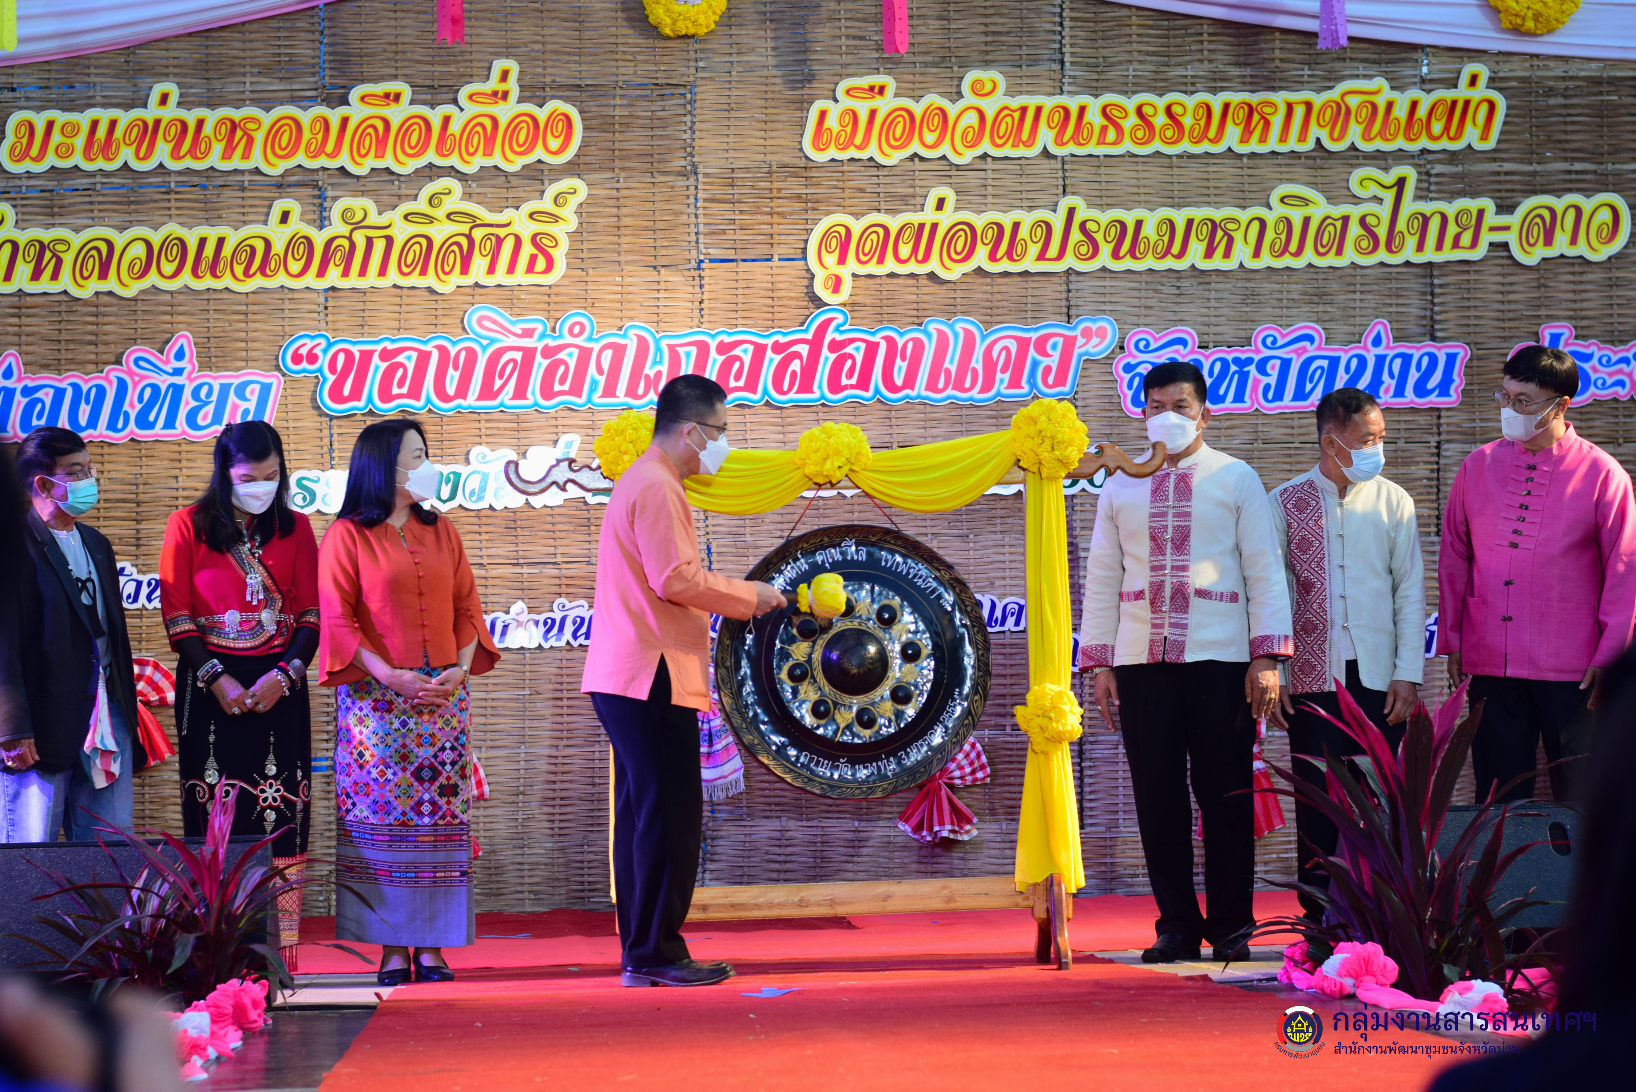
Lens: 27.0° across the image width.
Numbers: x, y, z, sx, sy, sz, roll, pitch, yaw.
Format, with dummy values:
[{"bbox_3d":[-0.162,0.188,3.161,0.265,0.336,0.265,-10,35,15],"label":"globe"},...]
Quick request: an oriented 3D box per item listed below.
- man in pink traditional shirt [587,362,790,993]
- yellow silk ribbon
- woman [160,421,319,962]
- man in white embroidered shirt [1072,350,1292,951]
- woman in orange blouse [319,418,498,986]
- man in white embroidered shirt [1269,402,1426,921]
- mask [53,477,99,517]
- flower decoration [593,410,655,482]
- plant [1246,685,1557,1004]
[{"bbox_3d":[-0.376,0.372,9.500,0.540,1.690,0.500,-1,0,-17],"label":"man in pink traditional shirt"},{"bbox_3d":[0.086,0.302,9.750,1.370,1.400,0.240,-1,0,2],"label":"yellow silk ribbon"},{"bbox_3d":[-1.649,0.432,9.720,0.460,1.580,0.330,-1,0,-17],"label":"woman"},{"bbox_3d":[1.054,0.332,9.780,0.590,1.720,0.330,-1,0,17],"label":"man in white embroidered shirt"},{"bbox_3d":[-1.156,0.437,9.620,0.510,1.590,0.360,-1,0,-22],"label":"woman in orange blouse"},{"bbox_3d":[1.605,0.338,10.350,0.500,1.635,0.310,-1,0,-4],"label":"man in white embroidered shirt"},{"bbox_3d":[-2.068,-0.135,9.500,0.085,0.112,0.130,-1,0,40],"label":"mask"},{"bbox_3d":[-0.546,-0.285,9.680,0.200,0.205,0.150,-1,0,0],"label":"flower decoration"},{"bbox_3d":[1.545,0.780,8.950,0.800,0.830,0.740,-1,0,0],"label":"plant"}]

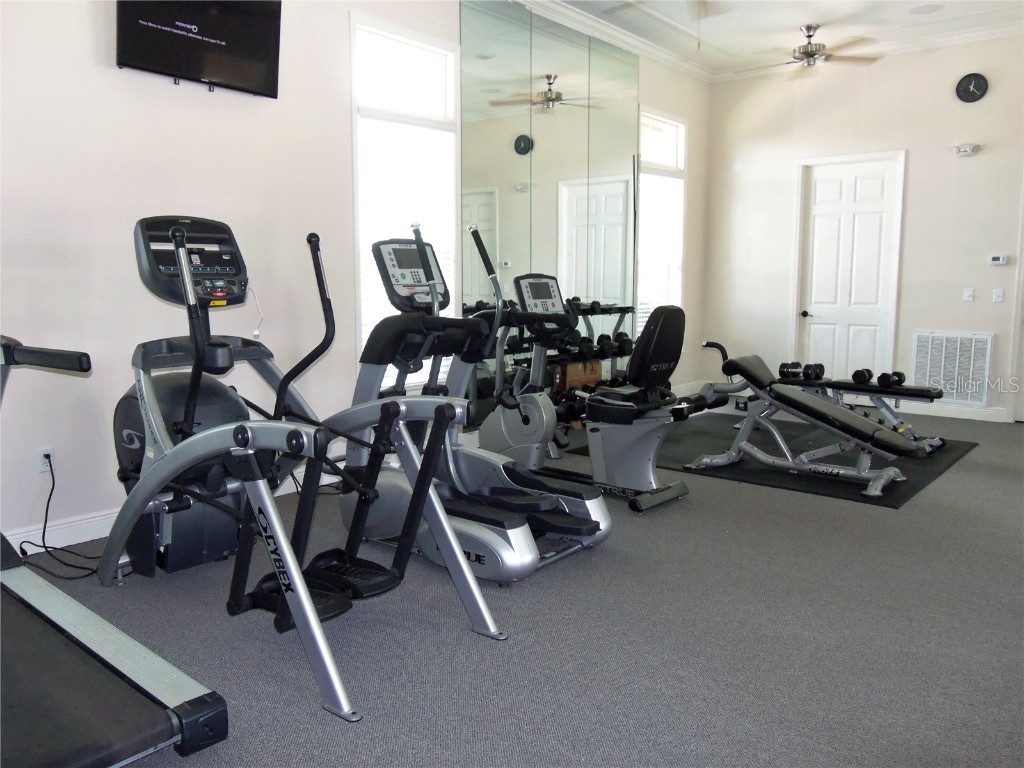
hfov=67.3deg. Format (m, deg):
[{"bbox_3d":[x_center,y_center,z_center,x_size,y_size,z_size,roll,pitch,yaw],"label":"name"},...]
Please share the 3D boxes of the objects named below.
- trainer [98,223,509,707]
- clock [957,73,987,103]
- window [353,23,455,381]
[{"bbox_3d":[-0.948,0.112,3.028,1.820,1.600,0.800,6,10,40],"label":"trainer"},{"bbox_3d":[4.154,-2.673,6.937,0.252,0.252,0.040,6,10,40],"label":"clock"},{"bbox_3d":[-0.712,-1.169,5.371,0.100,2.356,0.920,6,10,41],"label":"window"}]

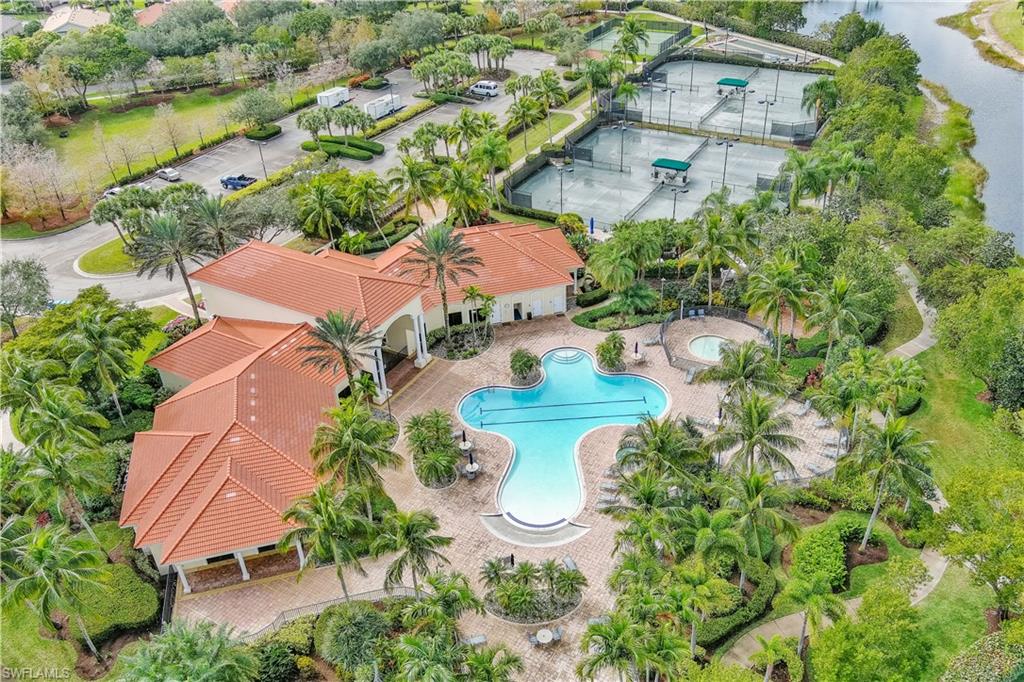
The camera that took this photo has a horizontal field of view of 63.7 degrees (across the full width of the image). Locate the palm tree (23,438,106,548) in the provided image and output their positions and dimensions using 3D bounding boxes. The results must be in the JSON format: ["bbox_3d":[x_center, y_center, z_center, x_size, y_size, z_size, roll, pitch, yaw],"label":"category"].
[{"bbox_3d":[-30.296,11.513,57.629,6.800,11.300,6.800,-3,33,0],"label":"palm tree"}]

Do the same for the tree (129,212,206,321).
[{"bbox_3d":[-34.100,-6.403,84.600,7.200,13.000,7.200,-3,33,0],"label":"tree"}]

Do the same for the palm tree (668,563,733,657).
[{"bbox_3d":[10.893,16.711,50.294,3.500,8.100,3.500,-3,33,0],"label":"palm tree"}]

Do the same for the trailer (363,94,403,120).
[{"bbox_3d":[-22.891,-41.502,146.536,2.350,2.560,6.600,16,38,26],"label":"trailer"}]

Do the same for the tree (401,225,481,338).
[{"bbox_3d":[-6.568,-5.087,80.135,7.600,12.300,7.600,-3,33,0],"label":"tree"}]

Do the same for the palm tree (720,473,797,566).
[{"bbox_3d":[16.729,12.466,55.948,5.614,8.324,5.333,10,35,18],"label":"palm tree"}]

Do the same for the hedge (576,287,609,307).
[{"bbox_3d":[9.506,-4.984,95.781,4.040,1.000,1.593,-17,36,-19],"label":"hedge"}]

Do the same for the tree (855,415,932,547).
[{"bbox_3d":[27.056,10.951,60.079,5.658,12.154,5.489,-3,33,0],"label":"tree"}]

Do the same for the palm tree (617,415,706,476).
[{"bbox_3d":[10.406,9.363,59.534,6.500,9.000,6.500,-3,33,0],"label":"palm tree"}]

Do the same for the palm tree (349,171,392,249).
[{"bbox_3d":[-16.328,-15.075,99.411,5.450,9.234,5.178,-8,34,-8],"label":"palm tree"}]

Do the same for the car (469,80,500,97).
[{"bbox_3d":[-5.233,-47.340,153.908,5.700,2.400,2.050,21,40,32],"label":"car"}]

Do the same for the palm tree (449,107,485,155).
[{"bbox_3d":[-6.687,-31.091,124.644,5.568,7.383,5.289,-4,33,-2],"label":"palm tree"}]

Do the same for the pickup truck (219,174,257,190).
[{"bbox_3d":[-40.184,-23.295,120.456,5.500,1.800,2.050,12,36,22],"label":"pickup truck"}]

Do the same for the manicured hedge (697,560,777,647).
[{"bbox_3d":[15.007,17.574,53.967,2.950,0.950,7.900,19,39,30],"label":"manicured hedge"}]

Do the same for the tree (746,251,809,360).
[{"bbox_3d":[24.279,-2.450,75.687,6.200,11.000,6.200,-3,33,0],"label":"tree"}]

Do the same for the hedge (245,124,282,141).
[{"bbox_3d":[-42.018,-34.956,139.134,4.200,0.860,5.000,12,36,22],"label":"hedge"}]

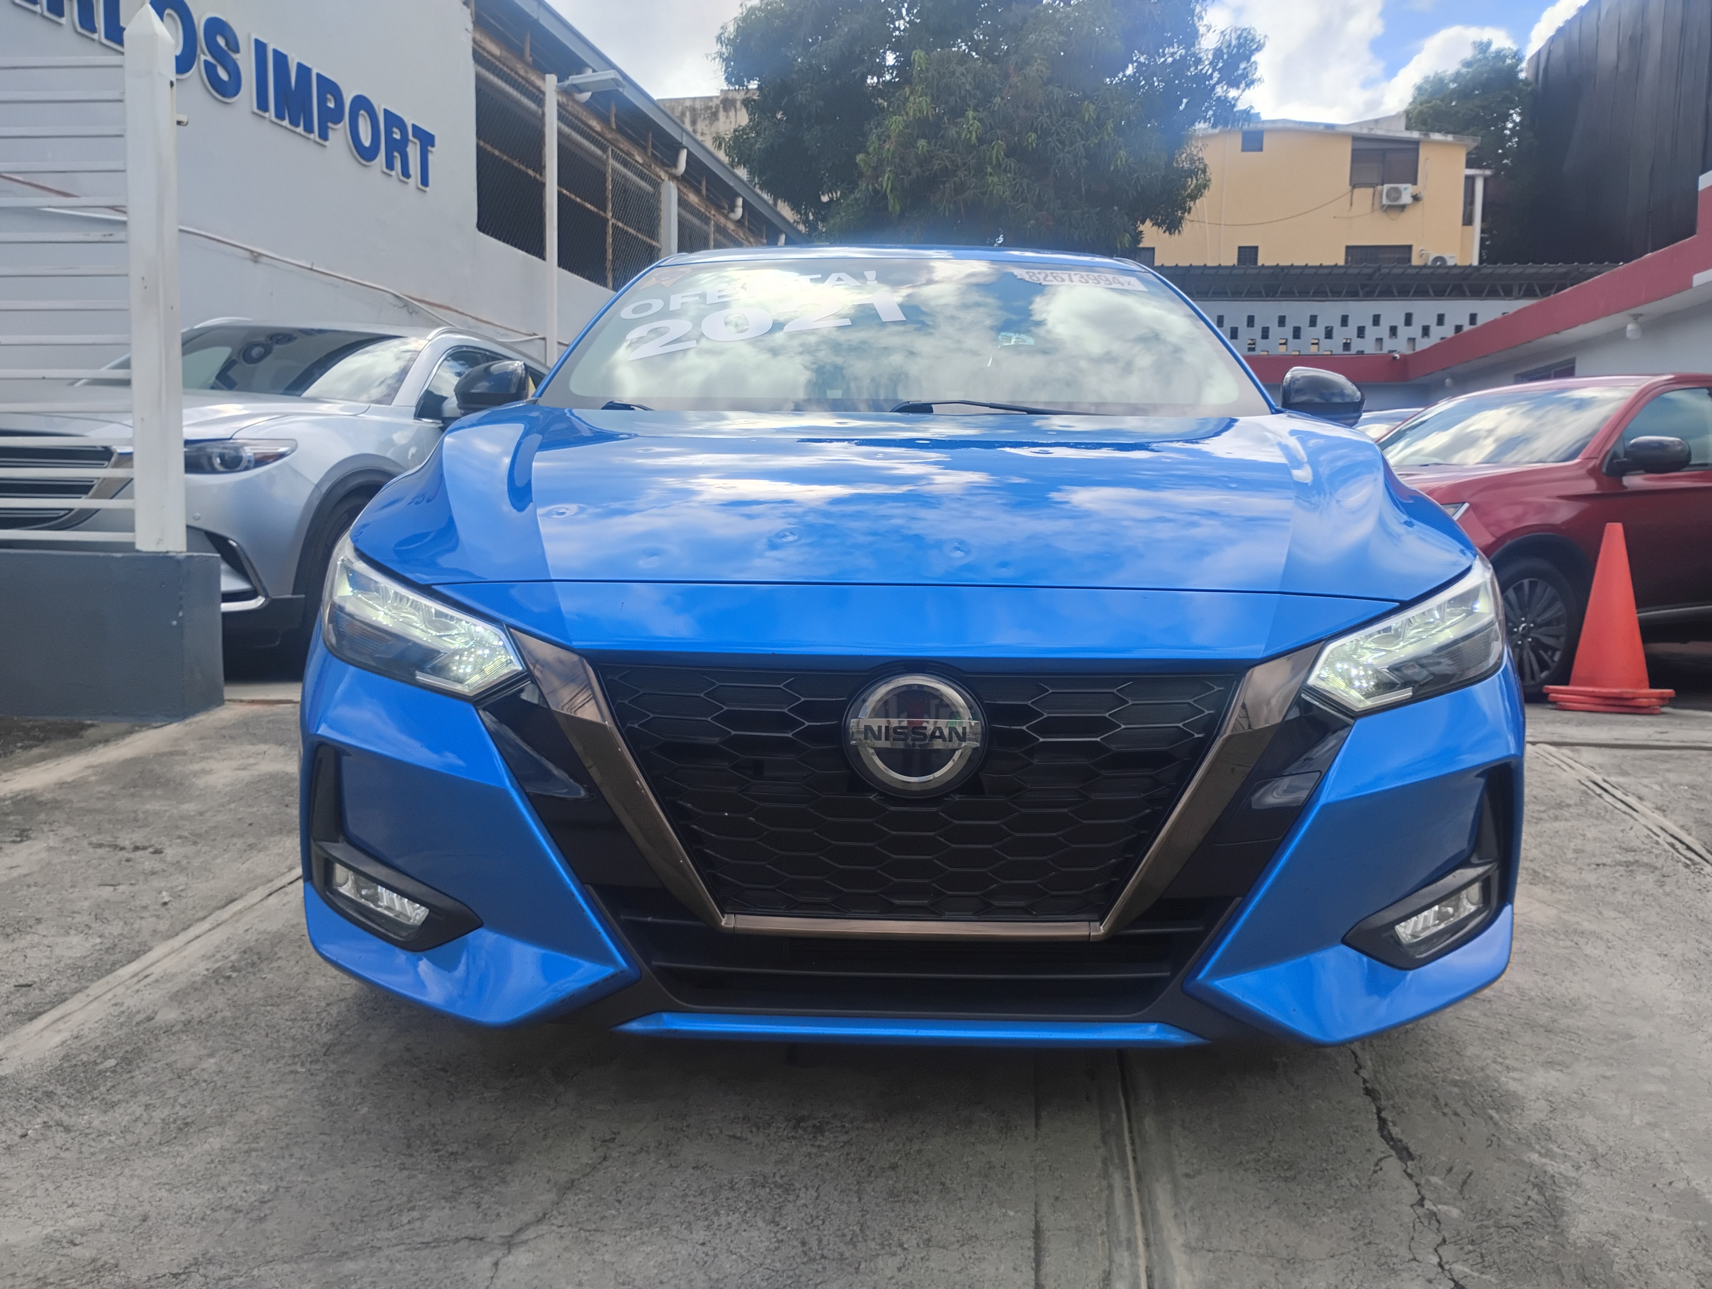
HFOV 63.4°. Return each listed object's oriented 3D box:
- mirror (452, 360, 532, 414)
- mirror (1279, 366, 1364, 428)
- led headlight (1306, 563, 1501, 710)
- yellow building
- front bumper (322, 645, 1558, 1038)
[{"bbox_3d":[-0.814,-0.578,3.092,0.195,0.150,0.150,1,7,2],"label":"mirror"},{"bbox_3d":[1.030,-0.544,3.041,0.195,0.150,0.150,1,7,2],"label":"mirror"},{"bbox_3d":[0.723,-0.023,1.809,0.385,0.180,0.440,1,7,2],"label":"led headlight"},{"bbox_3d":[11.086,-9.768,40.895,9.500,8.500,9.000,0,6,-6],"label":"yellow building"},{"bbox_3d":[0.069,0.220,1.732,1.786,0.480,0.550,1,7,2],"label":"front bumper"}]

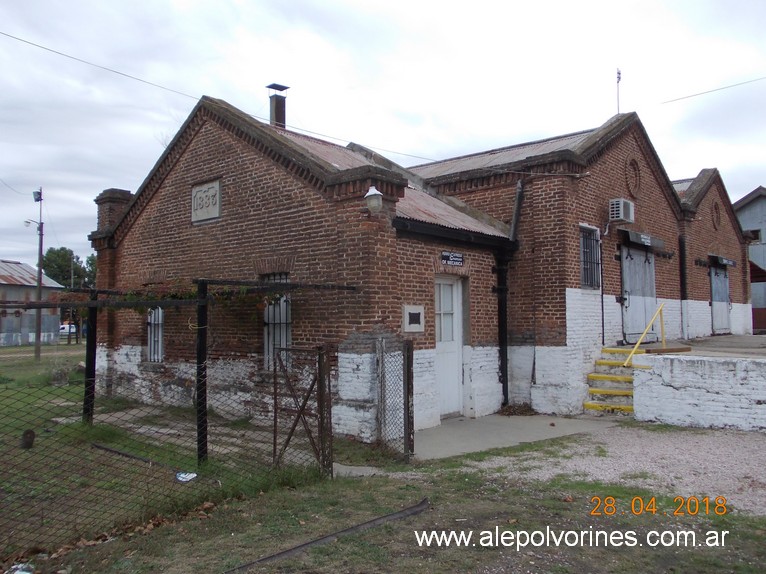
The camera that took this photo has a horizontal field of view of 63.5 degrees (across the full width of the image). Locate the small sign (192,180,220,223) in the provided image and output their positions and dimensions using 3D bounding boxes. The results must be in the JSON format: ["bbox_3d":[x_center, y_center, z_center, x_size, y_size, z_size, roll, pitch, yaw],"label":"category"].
[{"bbox_3d":[-3.078,-1.509,10.853,0.860,0.650,0.080,-3,-4,42],"label":"small sign"}]

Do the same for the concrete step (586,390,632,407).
[{"bbox_3d":[3.888,1.834,10.356,0.840,0.180,0.280,-3,-4,42],"label":"concrete step"}]

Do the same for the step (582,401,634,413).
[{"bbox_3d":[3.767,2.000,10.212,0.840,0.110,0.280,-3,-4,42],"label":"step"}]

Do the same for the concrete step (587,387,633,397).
[{"bbox_3d":[3.887,1.789,10.358,0.840,0.100,0.280,-3,-4,42],"label":"concrete step"}]

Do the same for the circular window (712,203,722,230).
[{"bbox_3d":[9.859,-2.087,18.395,0.150,0.870,0.870,-3,-4,42],"label":"circular window"}]

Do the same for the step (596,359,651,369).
[{"bbox_3d":[4.140,1.351,10.665,0.880,0.100,0.280,-3,-4,42],"label":"step"}]

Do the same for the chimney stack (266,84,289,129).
[{"bbox_3d":[-2.190,-3.722,12.917,0.300,0.950,0.400,-3,-4,42],"label":"chimney stack"}]

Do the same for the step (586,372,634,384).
[{"bbox_3d":[3.986,1.559,10.481,0.840,0.100,0.280,-3,-4,42],"label":"step"}]

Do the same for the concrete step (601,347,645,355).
[{"bbox_3d":[4.293,1.151,10.848,0.840,0.100,0.280,-3,-4,42],"label":"concrete step"}]

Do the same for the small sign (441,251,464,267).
[{"bbox_3d":[1.133,-0.432,9.937,0.030,0.215,0.600,-3,-4,42],"label":"small sign"}]

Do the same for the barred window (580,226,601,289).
[{"bbox_3d":[3.840,-0.525,11.542,0.130,1.070,0.830,-3,-4,42],"label":"barred window"}]

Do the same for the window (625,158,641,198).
[{"bbox_3d":[5.356,-2.395,13.367,0.150,0.900,0.900,-3,-4,42],"label":"window"}]

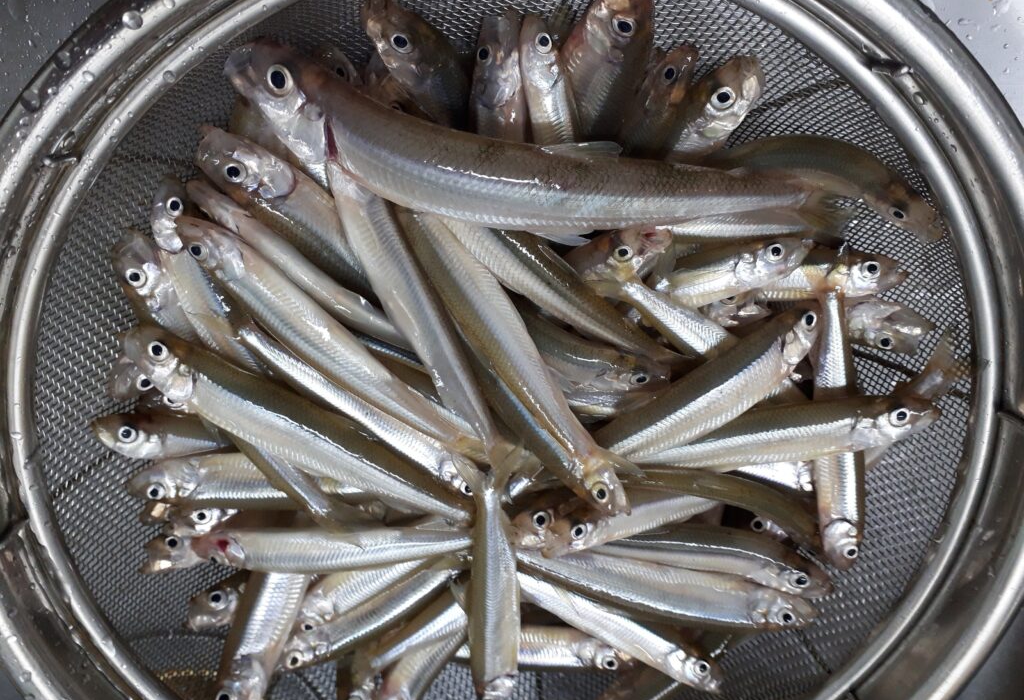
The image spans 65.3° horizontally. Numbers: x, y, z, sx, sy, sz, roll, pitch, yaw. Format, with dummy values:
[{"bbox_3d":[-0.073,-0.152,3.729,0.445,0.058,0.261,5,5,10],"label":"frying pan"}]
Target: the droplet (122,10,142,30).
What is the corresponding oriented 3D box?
[{"bbox_3d":[-0.068,-0.059,0.144,0.004,0.002,0.004,0,107,-1],"label":"droplet"}]

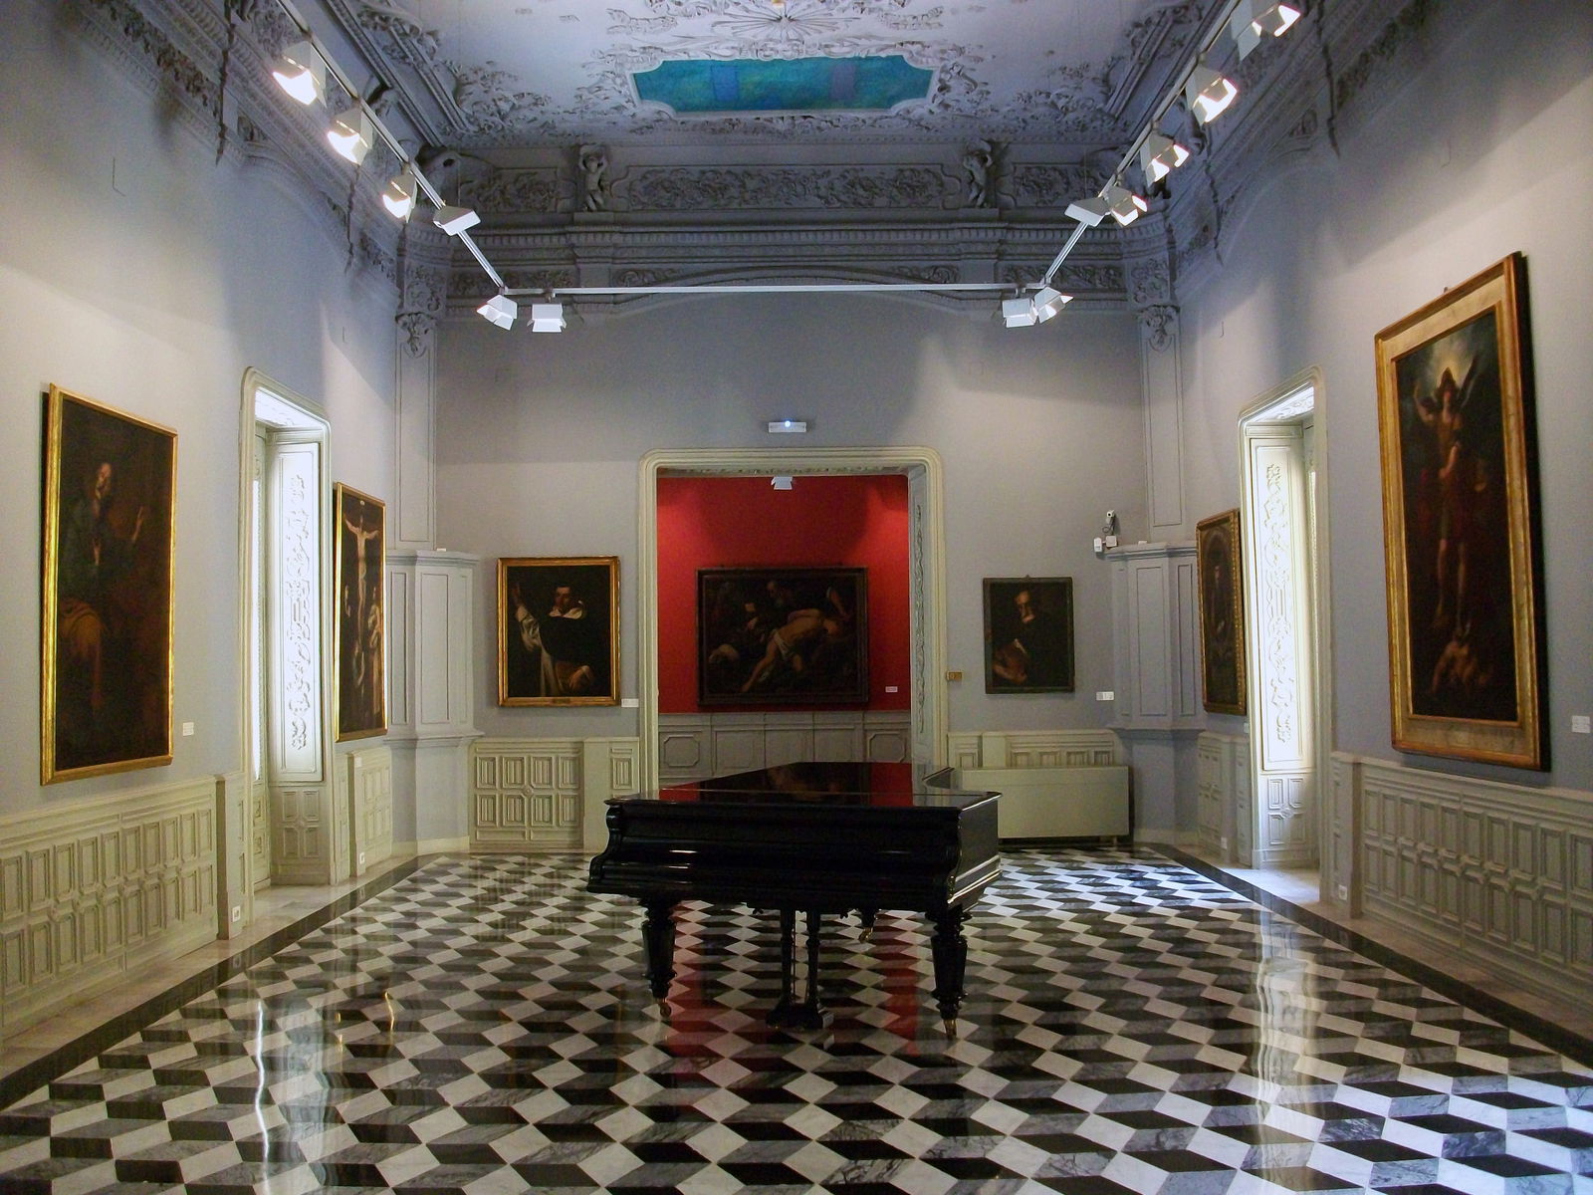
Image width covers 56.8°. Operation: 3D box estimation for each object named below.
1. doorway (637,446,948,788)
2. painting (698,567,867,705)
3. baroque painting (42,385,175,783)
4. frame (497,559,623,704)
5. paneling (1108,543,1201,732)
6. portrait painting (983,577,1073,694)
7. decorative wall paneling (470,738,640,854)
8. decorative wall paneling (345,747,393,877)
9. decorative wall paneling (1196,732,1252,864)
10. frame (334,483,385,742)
[{"bbox_3d":[-0.030,0.426,12.376,2.537,3.327,0.500,-1,-3,0],"label":"doorway"},{"bbox_3d":[-0.165,0.490,18.147,2.090,1.668,0.080,-1,-3,0],"label":"painting"},{"bbox_3d":[-3.280,-0.033,7.021,0.080,1.733,1.318,0,-3,0],"label":"baroque painting"},{"bbox_3d":[-1.952,0.287,12.149,0.998,1.228,0.080,-1,-3,0],"label":"frame"},{"bbox_3d":[2.946,0.329,12.077,0.755,1.527,0.211,-2,-3,21],"label":"paneling"},{"bbox_3d":[1.911,0.318,12.153,0.748,0.963,0.060,-1,-3,0],"label":"portrait painting"},{"bbox_3d":[-1.975,1.633,12.116,1.391,0.945,0.100,-1,-3,0],"label":"decorative wall paneling"},{"bbox_3d":[-3.273,1.625,11.353,0.120,0.925,1.148,-1,-3,0],"label":"decorative wall paneling"},{"bbox_3d":[3.249,1.527,11.174,0.120,0.927,1.087,-1,-3,0],"label":"decorative wall paneling"},{"bbox_3d":[-3.289,0.138,11.041,0.080,1.829,1.244,-1,-3,0],"label":"frame"}]

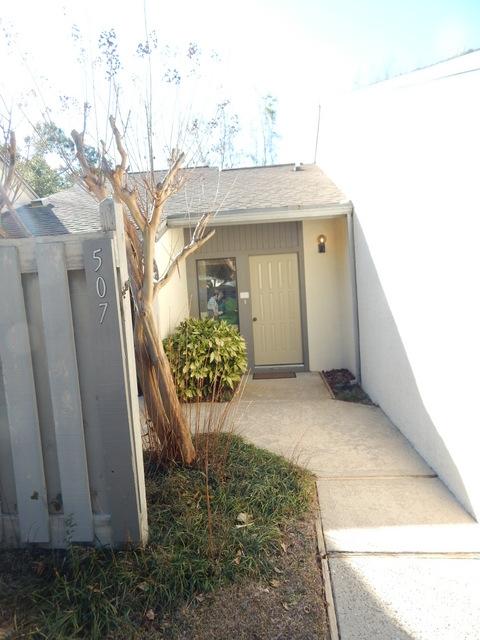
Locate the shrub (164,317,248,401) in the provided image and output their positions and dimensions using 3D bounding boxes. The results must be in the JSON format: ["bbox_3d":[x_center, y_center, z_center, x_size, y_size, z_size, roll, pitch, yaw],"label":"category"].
[{"bbox_3d":[-0.499,0.549,6.392,1.250,1.200,1.150,-3,4,6],"label":"shrub"}]

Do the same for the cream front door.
[{"bbox_3d":[0.673,-0.172,7.521,0.910,2.040,0.140,-3,4,6],"label":"cream front door"}]

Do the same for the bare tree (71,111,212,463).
[{"bbox_3d":[-0.808,-0.241,3.837,1.270,3.200,1.150,-3,4,6],"label":"bare tree"}]

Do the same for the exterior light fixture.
[{"bbox_3d":[1.461,-1.351,7.228,0.170,0.330,0.180,-3,4,6],"label":"exterior light fixture"}]

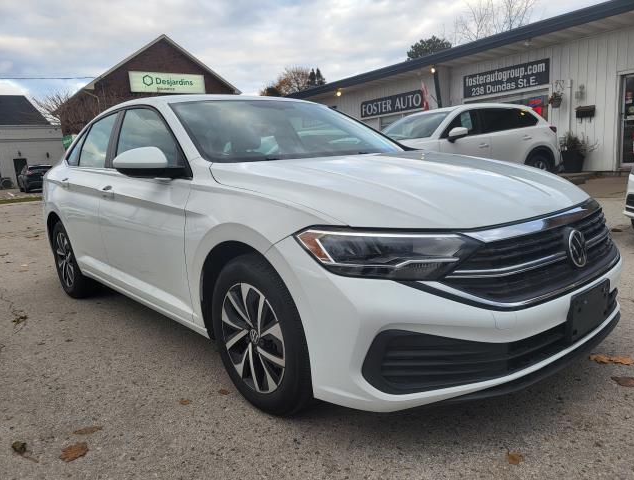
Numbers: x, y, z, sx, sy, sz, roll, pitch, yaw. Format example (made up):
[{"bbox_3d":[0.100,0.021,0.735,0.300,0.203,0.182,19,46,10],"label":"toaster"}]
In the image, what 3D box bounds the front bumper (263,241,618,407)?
[{"bbox_3d":[0.740,0.166,2.031,1.790,0.590,0.760,-12,12,-40],"label":"front bumper"}]

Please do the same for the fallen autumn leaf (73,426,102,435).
[{"bbox_3d":[-0.889,0.741,1.869,0.090,0.015,0.055,-2,10,12],"label":"fallen autumn leaf"}]

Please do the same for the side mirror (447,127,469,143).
[{"bbox_3d":[2.585,-1.920,8.717,0.210,0.220,0.270,-7,11,-19],"label":"side mirror"}]

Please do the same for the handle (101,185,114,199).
[{"bbox_3d":[-1.258,-0.287,2.860,0.055,0.065,0.200,-12,12,-40],"label":"handle"}]

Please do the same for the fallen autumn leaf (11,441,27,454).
[{"bbox_3d":[-1.089,0.766,1.758,0.062,0.028,0.060,-9,11,-31],"label":"fallen autumn leaf"}]

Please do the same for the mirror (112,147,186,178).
[{"bbox_3d":[-0.810,-0.359,2.276,0.230,0.160,0.190,-12,12,-40],"label":"mirror"}]

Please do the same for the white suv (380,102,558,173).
[{"bbox_3d":[2.873,-1.885,9.895,4.630,1.700,1.870,-7,11,-19],"label":"white suv"}]

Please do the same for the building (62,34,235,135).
[{"bbox_3d":[-10.515,-7.085,28.545,7.800,7.300,11.600,-11,12,-34],"label":"building"}]

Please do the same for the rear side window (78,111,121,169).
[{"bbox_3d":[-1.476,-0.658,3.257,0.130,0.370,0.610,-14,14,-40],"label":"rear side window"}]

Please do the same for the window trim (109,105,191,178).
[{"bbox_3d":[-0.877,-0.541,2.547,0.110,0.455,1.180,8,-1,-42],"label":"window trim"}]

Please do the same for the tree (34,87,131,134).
[{"bbox_3d":[-12.068,-5.386,25.334,4.600,5.300,4.200,-8,11,-24],"label":"tree"}]

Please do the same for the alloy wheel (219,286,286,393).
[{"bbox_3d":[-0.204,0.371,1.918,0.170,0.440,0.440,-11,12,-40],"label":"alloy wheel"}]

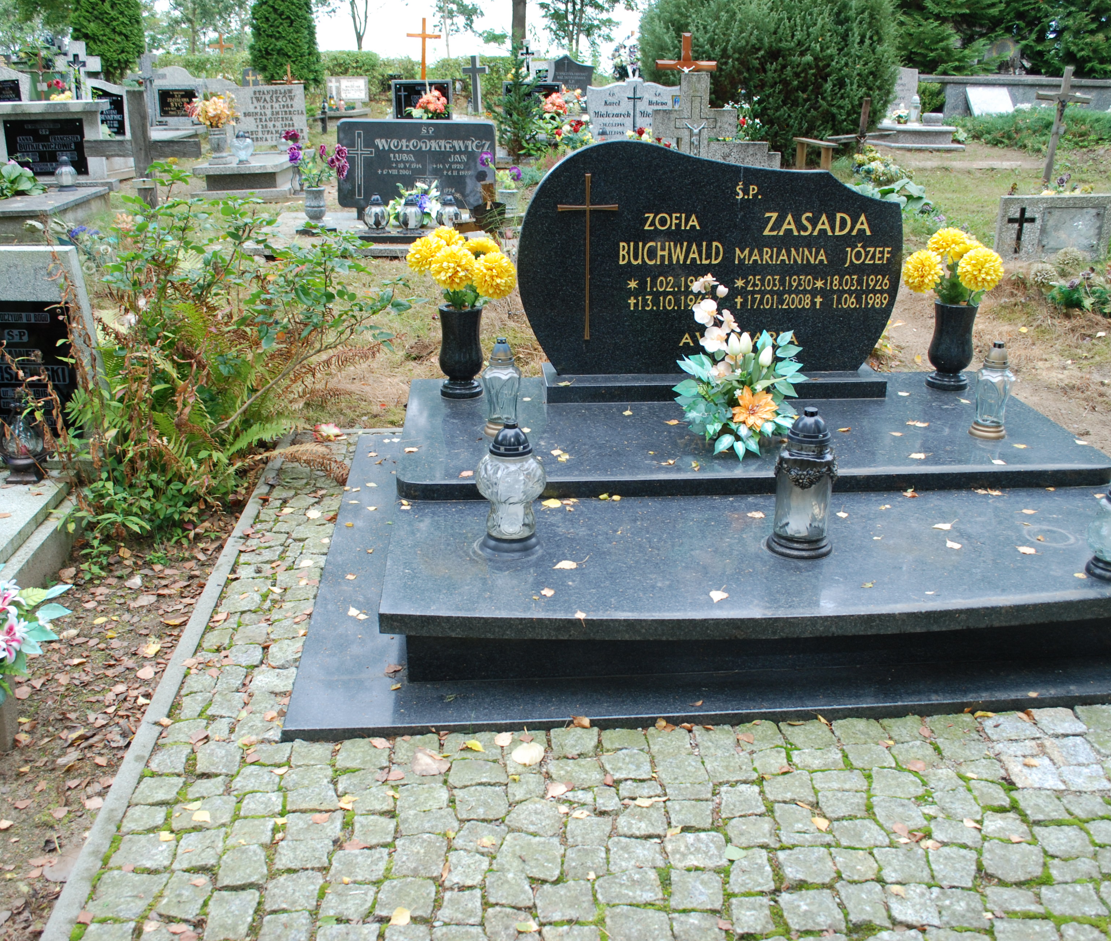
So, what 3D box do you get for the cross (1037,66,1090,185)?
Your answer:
[{"bbox_3d":[5.795,-3.959,12.200,0.680,1.330,0.090,-1,21,-9],"label":"cross"}]

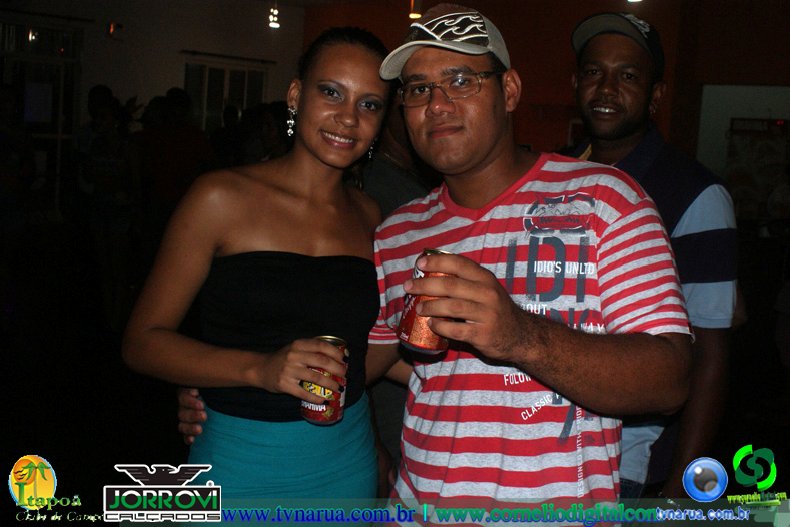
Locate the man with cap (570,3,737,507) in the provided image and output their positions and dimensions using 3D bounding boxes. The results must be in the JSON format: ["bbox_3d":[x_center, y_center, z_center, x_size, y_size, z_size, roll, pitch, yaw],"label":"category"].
[{"bbox_3d":[0.415,0.400,1.630,0.550,1.780,0.360,6,4,30],"label":"man with cap"}]

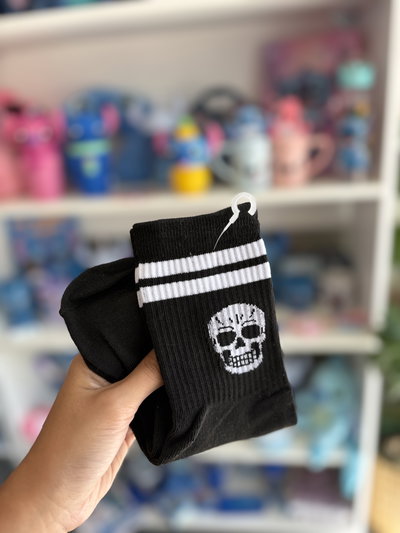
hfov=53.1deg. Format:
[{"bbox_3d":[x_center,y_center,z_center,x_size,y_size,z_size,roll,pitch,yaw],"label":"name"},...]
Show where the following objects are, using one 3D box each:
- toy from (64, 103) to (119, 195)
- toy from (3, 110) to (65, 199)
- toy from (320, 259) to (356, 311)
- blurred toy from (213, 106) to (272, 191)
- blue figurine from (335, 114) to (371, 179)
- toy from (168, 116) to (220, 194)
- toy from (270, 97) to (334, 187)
[{"bbox_3d":[-0.246,-0.261,0.910,0.091,0.197,0.085,-5,19,-2],"label":"toy"},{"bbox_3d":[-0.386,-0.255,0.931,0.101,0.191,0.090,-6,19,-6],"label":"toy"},{"bbox_3d":[0.344,0.040,1.008,0.080,0.117,0.080,0,19,14],"label":"toy"},{"bbox_3d":[0.087,-0.247,0.844,0.112,0.167,0.085,-2,19,7],"label":"blurred toy"},{"bbox_3d":[0.323,-0.250,0.847,0.065,0.127,0.070,1,19,14],"label":"blue figurine"},{"bbox_3d":[-0.010,-0.237,0.860,0.101,0.151,0.080,-3,19,4],"label":"toy"},{"bbox_3d":[0.215,-0.259,0.840,0.119,0.173,0.085,0,19,11],"label":"toy"}]

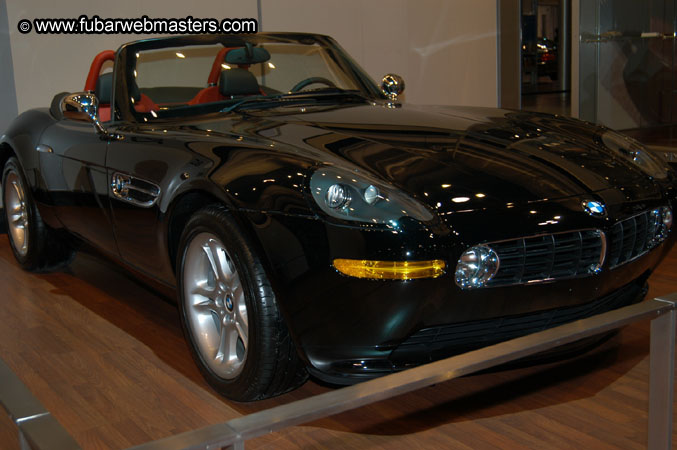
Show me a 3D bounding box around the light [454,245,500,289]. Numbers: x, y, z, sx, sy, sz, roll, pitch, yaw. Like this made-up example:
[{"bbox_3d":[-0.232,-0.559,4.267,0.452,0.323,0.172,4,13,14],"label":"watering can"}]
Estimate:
[{"bbox_3d":[0.393,0.115,2.572,0.120,0.117,0.080,-7,11,-17],"label":"light"}]

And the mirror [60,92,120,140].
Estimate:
[{"bbox_3d":[-1.087,-0.476,3.931,0.210,0.190,0.150,-10,13,-32],"label":"mirror"}]

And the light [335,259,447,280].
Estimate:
[{"bbox_3d":[0.151,0.120,2.554,0.312,0.050,0.070,-2,11,3],"label":"light"}]

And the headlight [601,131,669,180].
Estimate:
[{"bbox_3d":[1.075,-0.256,3.259,0.250,0.155,0.390,-10,13,-32],"label":"headlight"}]

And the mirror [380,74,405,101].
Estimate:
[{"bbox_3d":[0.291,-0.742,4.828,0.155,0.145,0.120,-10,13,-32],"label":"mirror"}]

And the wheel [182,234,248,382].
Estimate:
[{"bbox_3d":[-0.340,0.252,2.980,0.170,0.488,0.488,-10,13,-31],"label":"wheel"}]

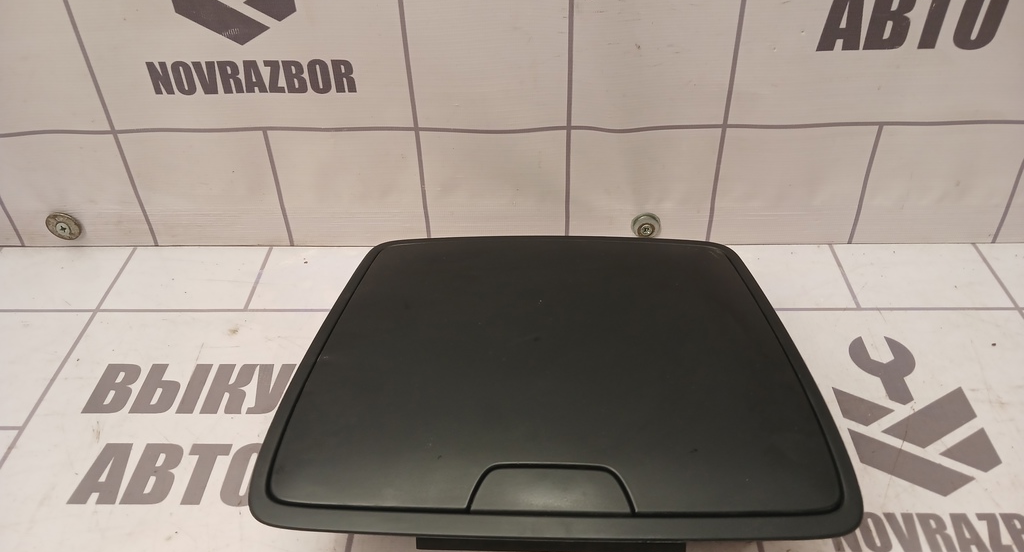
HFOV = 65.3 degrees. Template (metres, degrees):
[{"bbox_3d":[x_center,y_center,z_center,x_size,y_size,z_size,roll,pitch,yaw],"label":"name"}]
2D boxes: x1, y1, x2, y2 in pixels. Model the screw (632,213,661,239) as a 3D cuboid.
[{"bbox_3d":[0.096,-0.035,0.570,0.021,0.021,0.007,0,38,2],"label":"screw"}]

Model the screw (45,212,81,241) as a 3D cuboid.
[{"bbox_3d":[-0.327,-0.036,0.583,0.024,0.024,0.006,0,38,2],"label":"screw"}]

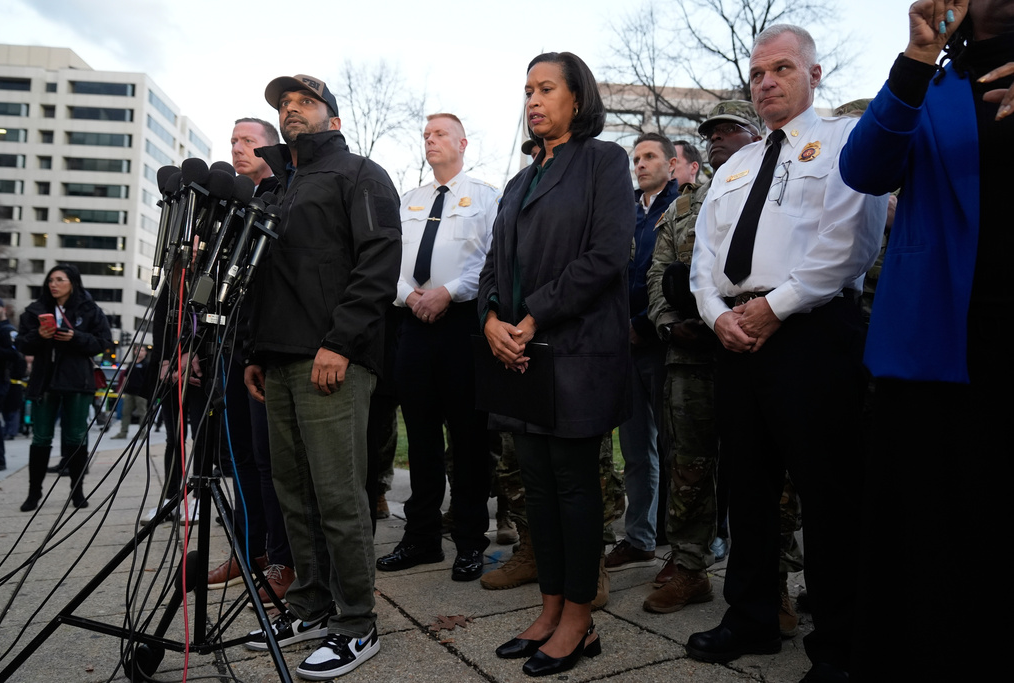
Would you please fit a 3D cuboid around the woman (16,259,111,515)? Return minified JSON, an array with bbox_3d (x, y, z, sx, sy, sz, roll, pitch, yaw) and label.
[{"bbox_3d":[-2.982,0.281,4.616,0.540,1.630,0.420,2,-5,-20],"label":"woman"}]

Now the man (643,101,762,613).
[{"bbox_3d":[0.774,0.028,2.413,0.410,1.800,0.560,4,-6,-40],"label":"man"}]

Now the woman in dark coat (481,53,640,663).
[{"bbox_3d":[0.152,0.024,1.979,0.370,1.710,0.470,4,-6,-35],"label":"woman in dark coat"}]

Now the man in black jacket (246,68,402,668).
[{"bbox_3d":[-0.528,0.029,2.009,0.530,1.710,0.400,-4,-6,43],"label":"man in black jacket"}]

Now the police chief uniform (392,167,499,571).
[{"bbox_3d":[-0.273,0.130,2.896,0.540,1.620,0.360,-2,-5,25],"label":"police chief uniform"}]

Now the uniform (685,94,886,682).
[{"bbox_3d":[0.748,0.114,1.852,0.400,1.540,0.550,3,-5,-30],"label":"uniform"}]

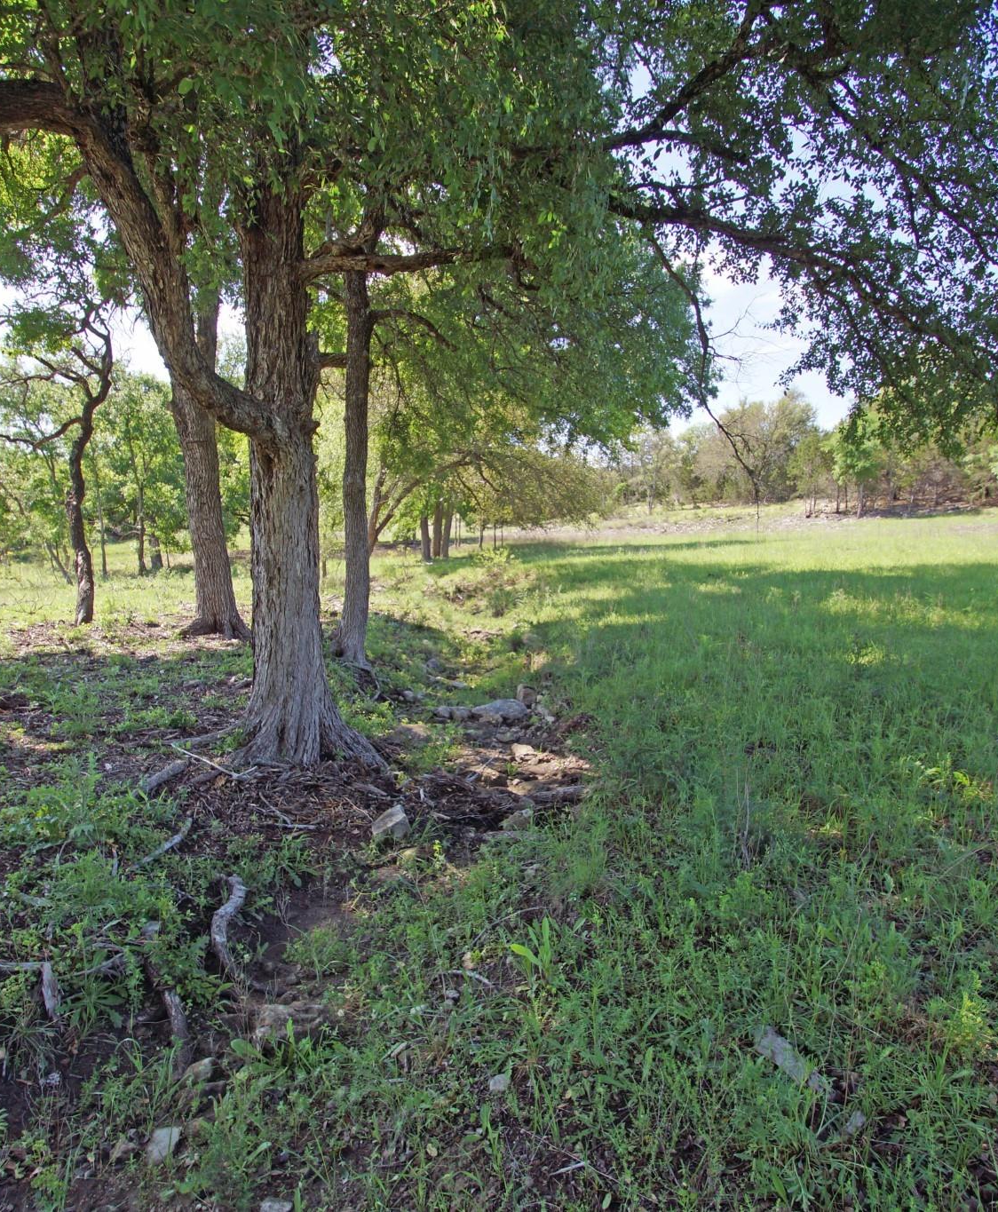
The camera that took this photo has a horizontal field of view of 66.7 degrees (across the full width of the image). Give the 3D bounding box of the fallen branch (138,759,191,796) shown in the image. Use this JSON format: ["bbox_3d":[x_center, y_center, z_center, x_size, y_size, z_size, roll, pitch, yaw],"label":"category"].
[{"bbox_3d":[-2.151,1.103,4.895,0.100,0.100,0.550,1,5,8],"label":"fallen branch"}]

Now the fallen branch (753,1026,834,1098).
[{"bbox_3d":[0.862,1.338,2.233,0.090,0.050,0.250,-2,5,-26],"label":"fallen branch"}]

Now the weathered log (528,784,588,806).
[{"bbox_3d":[0.364,1.156,4.638,0.360,0.100,0.110,-1,5,-8],"label":"weathered log"}]

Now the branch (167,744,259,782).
[{"bbox_3d":[-2.086,1.101,5.451,0.900,0.100,0.190,3,5,40],"label":"branch"}]

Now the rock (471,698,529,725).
[{"bbox_3d":[0.014,1.017,7.325,0.560,0.190,0.360,0,4,0],"label":"rock"}]

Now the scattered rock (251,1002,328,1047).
[{"bbox_3d":[-0.711,1.413,2.570,0.250,0.085,0.130,-1,4,-15],"label":"scattered rock"}]

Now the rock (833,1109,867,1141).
[{"bbox_3d":[0.925,1.371,1.996,0.085,0.045,0.060,2,4,25],"label":"rock"}]

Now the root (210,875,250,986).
[{"bbox_3d":[-1.133,1.352,3.188,0.150,0.190,0.620,-1,4,-20],"label":"root"}]

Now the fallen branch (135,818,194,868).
[{"bbox_3d":[-1.731,1.221,3.941,0.070,0.060,0.550,1,5,8],"label":"fallen branch"}]

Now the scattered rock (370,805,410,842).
[{"bbox_3d":[-0.592,1.180,4.122,0.190,0.140,0.150,-2,5,-25],"label":"scattered rock"}]

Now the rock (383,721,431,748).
[{"bbox_3d":[-0.804,1.126,6.593,0.400,0.160,0.330,0,4,-7],"label":"rock"}]

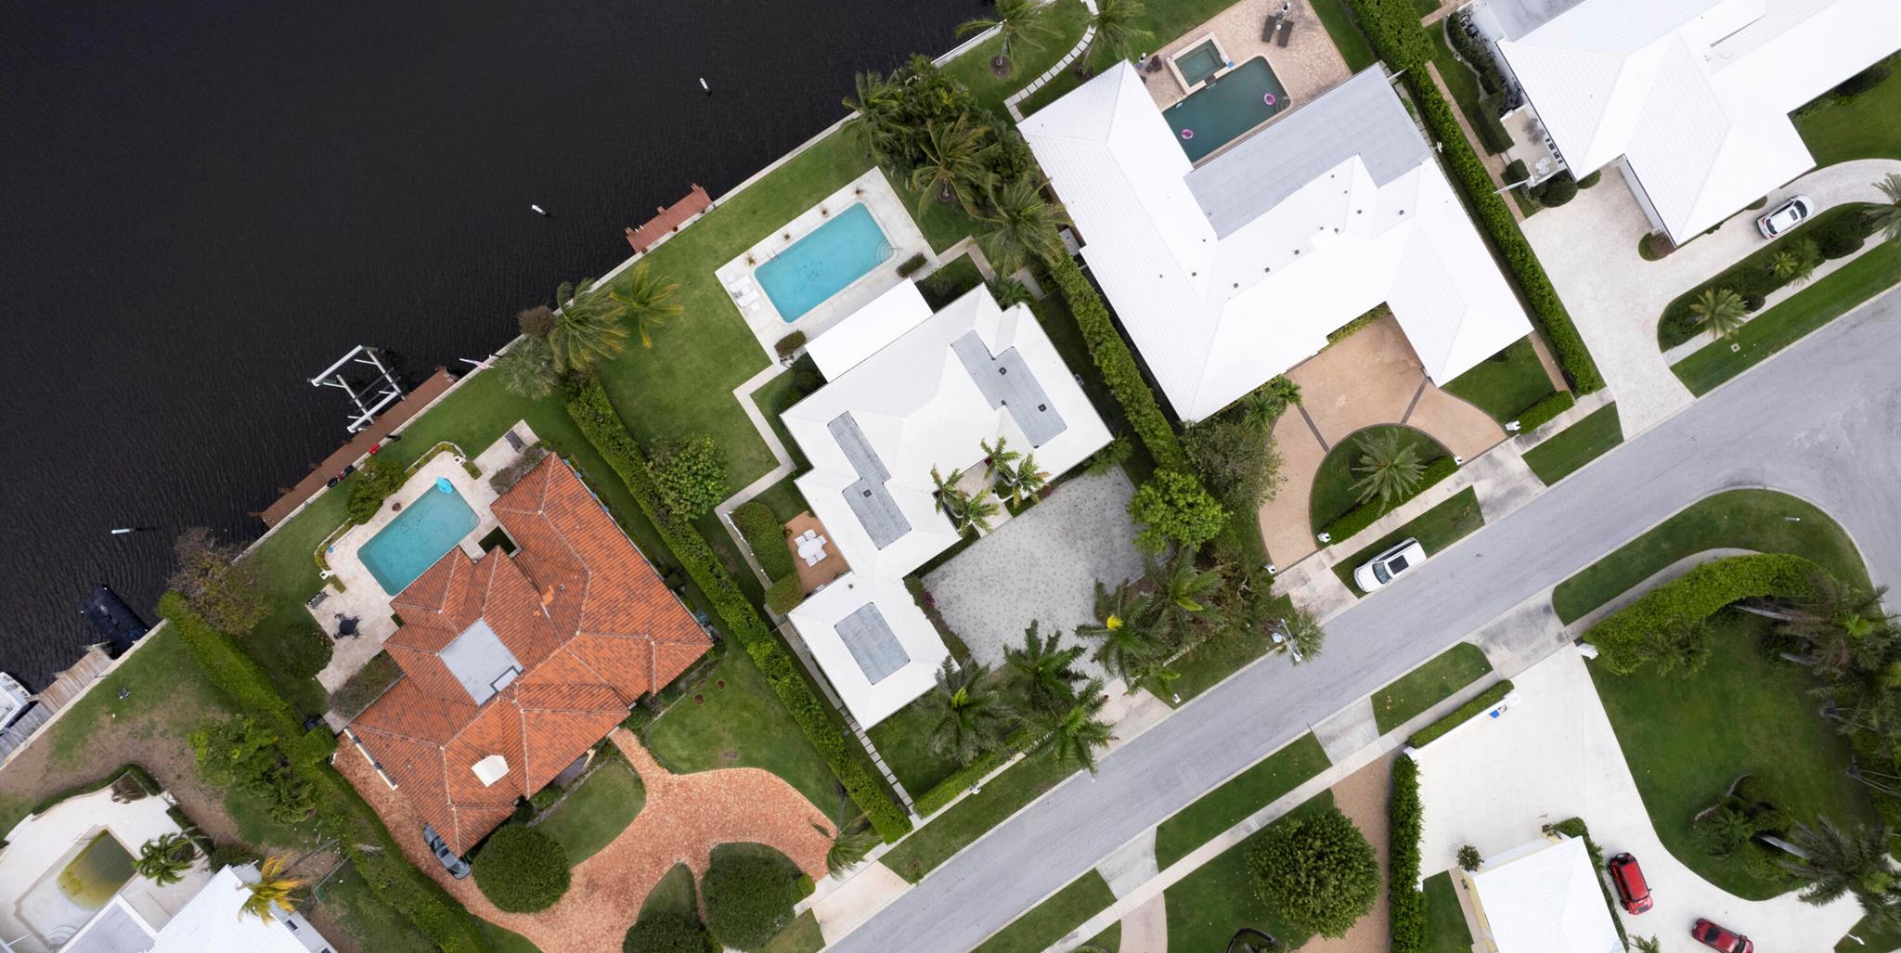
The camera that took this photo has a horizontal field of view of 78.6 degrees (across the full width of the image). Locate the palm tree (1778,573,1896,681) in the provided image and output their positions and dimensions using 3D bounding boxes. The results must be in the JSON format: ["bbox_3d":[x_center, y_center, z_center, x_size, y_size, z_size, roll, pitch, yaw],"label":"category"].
[{"bbox_3d":[59.200,9.900,81.200,6.500,12.600,6.800,0,90,0],"label":"palm tree"}]

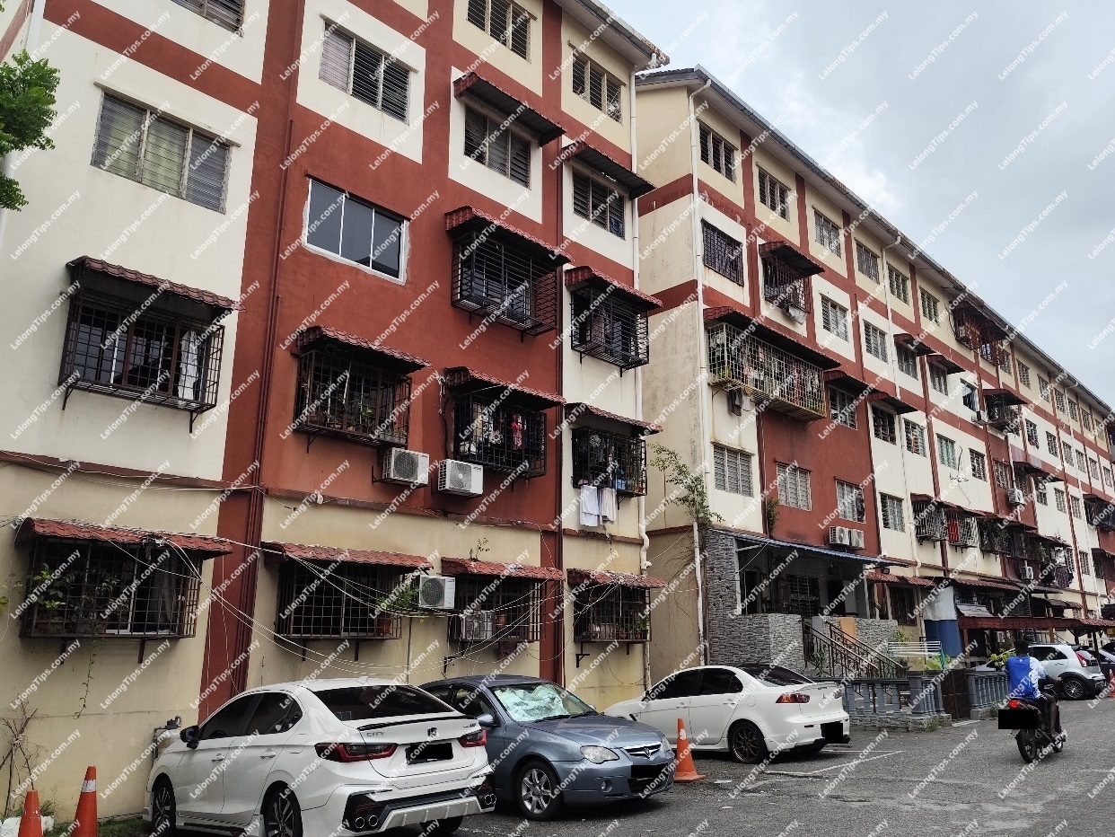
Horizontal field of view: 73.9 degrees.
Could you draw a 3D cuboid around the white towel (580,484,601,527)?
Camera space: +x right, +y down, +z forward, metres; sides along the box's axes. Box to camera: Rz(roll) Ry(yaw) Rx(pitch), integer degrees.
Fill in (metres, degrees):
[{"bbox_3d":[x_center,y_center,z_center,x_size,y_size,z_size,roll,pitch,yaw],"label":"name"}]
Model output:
[{"bbox_3d":[0.609,1.623,13.830,0.470,0.760,0.080,15,-22,-42],"label":"white towel"}]

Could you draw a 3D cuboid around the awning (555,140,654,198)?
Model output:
[{"bbox_3d":[1.242,-5.804,17.325,0.705,0.314,2.412,-14,-20,43],"label":"awning"}]

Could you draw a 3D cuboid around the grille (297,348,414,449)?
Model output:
[{"bbox_3d":[-3.128,-0.247,11.488,0.444,1.130,1.714,-14,-20,43],"label":"grille"}]

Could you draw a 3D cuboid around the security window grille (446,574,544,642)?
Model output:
[{"bbox_3d":[-1.028,3.236,12.710,0.420,1.070,1.790,-14,-19,42],"label":"security window grille"}]

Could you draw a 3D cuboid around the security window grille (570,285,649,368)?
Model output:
[{"bbox_3d":[1.141,-1.877,15.793,1.760,1.190,0.590,15,-22,-42],"label":"security window grille"}]

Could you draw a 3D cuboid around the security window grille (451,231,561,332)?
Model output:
[{"bbox_3d":[-0.960,-2.470,13.860,2.010,1.240,0.600,15,-22,-42],"label":"security window grille"}]

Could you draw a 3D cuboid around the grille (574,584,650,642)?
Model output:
[{"bbox_3d":[1.133,3.920,14.903,0.450,1.058,1.848,-14,-20,43],"label":"grille"}]

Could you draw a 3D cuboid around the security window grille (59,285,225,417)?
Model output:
[{"bbox_3d":[-5.135,-0.793,9.271,1.620,1.100,0.530,15,-22,-42],"label":"security window grille"}]

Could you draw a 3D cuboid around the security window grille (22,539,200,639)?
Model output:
[{"bbox_3d":[-5.089,1.981,8.551,1.650,1.030,0.500,15,-22,-42],"label":"security window grille"}]

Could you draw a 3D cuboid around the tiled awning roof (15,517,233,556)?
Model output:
[{"bbox_3d":[-4.977,1.387,8.601,2.070,0.320,0.820,15,-22,-42],"label":"tiled awning roof"}]

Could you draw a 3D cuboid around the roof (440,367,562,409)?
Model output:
[{"bbox_3d":[-0.890,-0.573,13.756,0.678,0.327,2.335,-14,-20,43],"label":"roof"}]

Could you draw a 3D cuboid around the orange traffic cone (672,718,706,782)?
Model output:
[{"bbox_3d":[1.716,4.407,9.900,0.390,0.730,0.390,-7,-18,24],"label":"orange traffic cone"}]

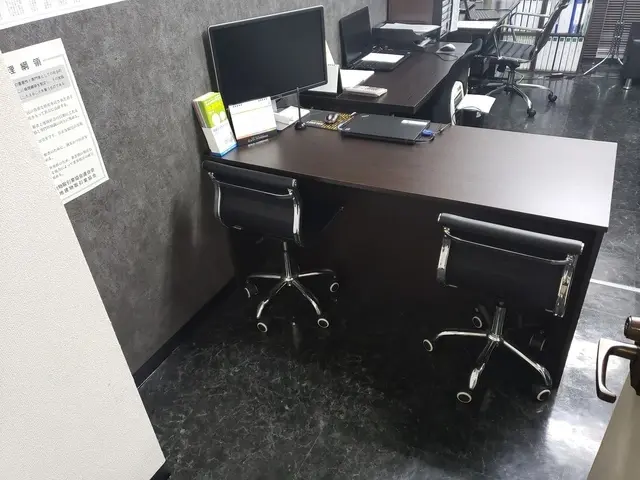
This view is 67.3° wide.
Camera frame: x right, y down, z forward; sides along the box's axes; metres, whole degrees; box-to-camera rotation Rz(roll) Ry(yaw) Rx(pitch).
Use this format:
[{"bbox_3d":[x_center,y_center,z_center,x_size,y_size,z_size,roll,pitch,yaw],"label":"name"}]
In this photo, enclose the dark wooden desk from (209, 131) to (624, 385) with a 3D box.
[{"bbox_3d":[0.366,-0.055,2.165,1.515,0.713,0.750,13,36,25],"label":"dark wooden desk"}]

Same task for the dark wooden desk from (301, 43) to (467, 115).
[{"bbox_3d":[0.567,-0.883,3.448,0.680,0.713,1.660,11,35,23],"label":"dark wooden desk"}]

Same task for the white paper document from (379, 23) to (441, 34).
[{"bbox_3d":[0.684,-1.593,3.615,0.390,0.025,0.260,11,35,23],"label":"white paper document"}]

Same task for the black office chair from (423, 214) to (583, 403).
[{"bbox_3d":[0.647,0.174,1.718,0.520,0.770,0.540,13,36,25],"label":"black office chair"}]

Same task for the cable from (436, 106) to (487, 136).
[{"bbox_3d":[0.683,-0.566,2.305,0.170,0.100,0.350,13,36,25],"label":"cable"}]

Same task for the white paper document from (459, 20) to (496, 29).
[{"bbox_3d":[1.309,-1.780,3.949,0.310,0.030,0.280,13,36,25],"label":"white paper document"}]

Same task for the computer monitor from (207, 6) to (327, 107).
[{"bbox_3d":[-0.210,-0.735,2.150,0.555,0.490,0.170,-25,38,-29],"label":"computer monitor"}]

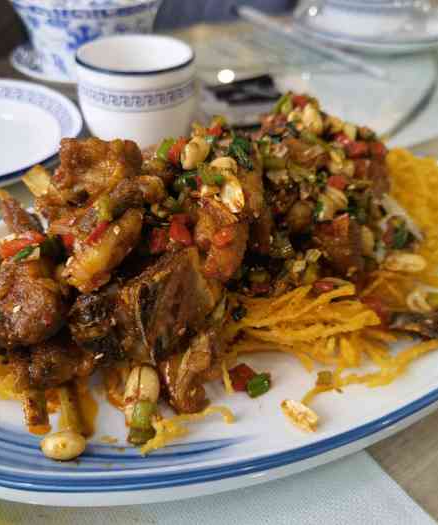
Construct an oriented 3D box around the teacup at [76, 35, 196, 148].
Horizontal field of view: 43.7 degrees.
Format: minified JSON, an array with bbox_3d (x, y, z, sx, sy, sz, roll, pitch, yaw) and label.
[{"bbox_3d":[-0.052,-0.109,0.360,0.072,0.057,0.072,3,39,0],"label":"teacup"}]

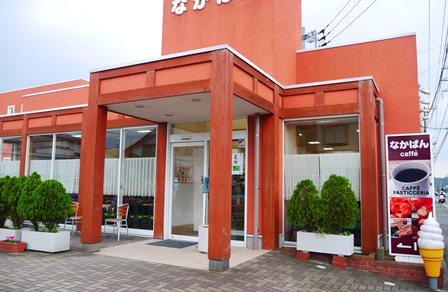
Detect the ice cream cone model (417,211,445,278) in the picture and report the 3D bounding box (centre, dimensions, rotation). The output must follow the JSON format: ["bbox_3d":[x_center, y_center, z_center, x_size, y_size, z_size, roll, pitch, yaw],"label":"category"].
[{"bbox_3d":[3.012,1.434,5.254,0.325,0.911,0.325,-2,-7,28],"label":"ice cream cone model"}]

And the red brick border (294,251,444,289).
[{"bbox_3d":[2.346,1.987,6.015,2.220,0.390,0.340,-2,-7,28],"label":"red brick border"}]

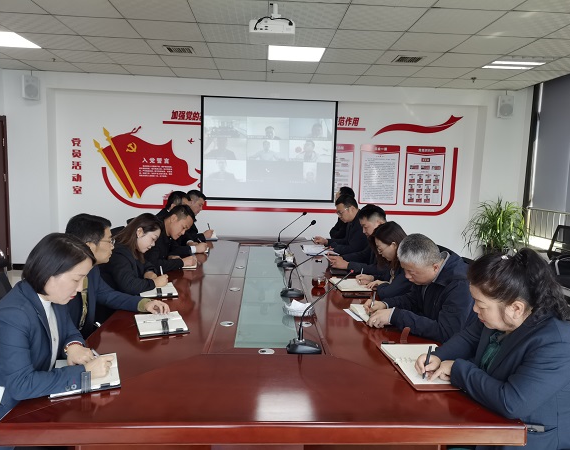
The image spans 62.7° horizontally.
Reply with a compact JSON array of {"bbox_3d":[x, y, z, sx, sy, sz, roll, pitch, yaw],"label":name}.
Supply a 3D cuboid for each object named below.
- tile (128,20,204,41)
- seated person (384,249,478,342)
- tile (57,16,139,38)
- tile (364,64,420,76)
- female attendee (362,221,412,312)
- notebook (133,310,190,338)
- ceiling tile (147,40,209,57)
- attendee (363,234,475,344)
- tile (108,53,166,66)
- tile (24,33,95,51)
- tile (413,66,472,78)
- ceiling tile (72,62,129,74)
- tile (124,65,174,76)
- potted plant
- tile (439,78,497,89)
[{"bbox_3d":[-1.052,-1.772,4.253,0.600,0.020,0.600,1,6,-3],"label":"tile"},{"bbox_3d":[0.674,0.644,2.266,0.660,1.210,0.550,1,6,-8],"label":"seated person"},{"bbox_3d":[-1.654,-1.787,4.223,0.600,0.020,0.600,2,6,-3],"label":"tile"},{"bbox_3d":[1.284,-1.842,5.572,0.600,0.020,0.600,1,6,-3],"label":"tile"},{"bbox_3d":[0.672,0.566,2.982,0.620,1.200,0.490,1,6,-8],"label":"female attendee"},{"bbox_3d":[-0.555,0.439,2.098,0.200,0.020,0.287,-1,7,-22],"label":"notebook"},{"bbox_3d":[-1.089,-1.845,4.871,0.600,0.015,0.600,2,6,-3],"label":"ceiling tile"},{"bbox_3d":[0.694,0.610,2.173,0.680,1.170,0.560,1,6,-10],"label":"attendee"},{"bbox_3d":[-1.715,-1.928,5.439,0.600,0.015,0.600,2,6,-3],"label":"tile"},{"bbox_3d":[-2.280,-1.869,4.785,0.600,0.020,0.600,1,6,-3],"label":"tile"},{"bbox_3d":[1.883,-1.822,5.598,0.600,0.020,0.600,2,6,-3],"label":"tile"},{"bbox_3d":[-2.345,-1.994,5.978,0.600,0.020,0.600,1,6,-3],"label":"ceiling tile"},{"bbox_3d":[-1.740,-1.981,6.010,0.600,0.020,0.600,2,6,-3],"label":"tile"},{"bbox_3d":[2.727,0.231,6.075,0.830,1.220,0.820,2,6,-3],"label":"potted plant"},{"bbox_3d":[2.453,-1.871,6.224,0.600,0.020,0.600,2,6,-3],"label":"tile"}]

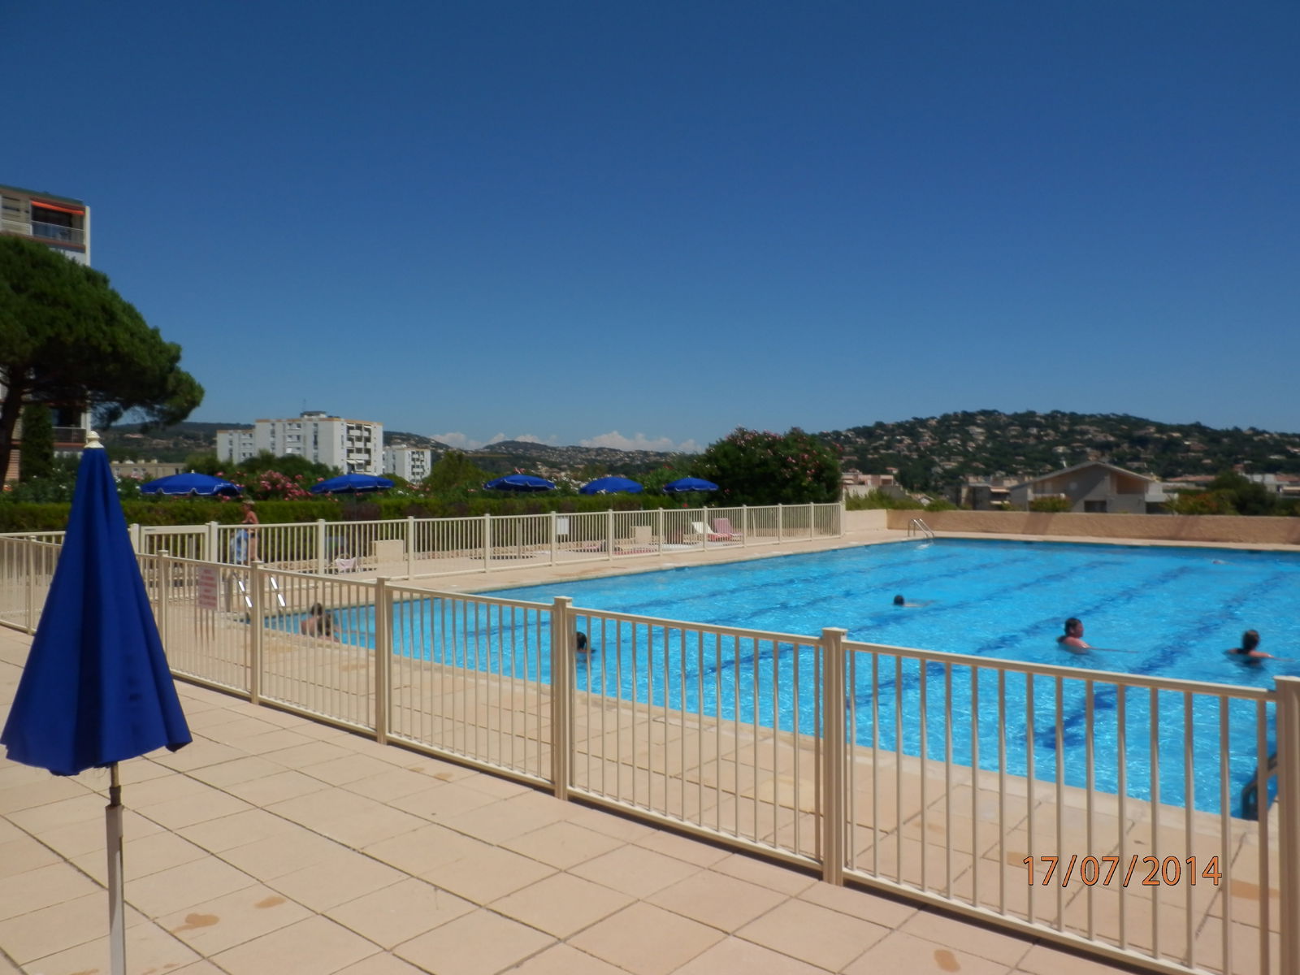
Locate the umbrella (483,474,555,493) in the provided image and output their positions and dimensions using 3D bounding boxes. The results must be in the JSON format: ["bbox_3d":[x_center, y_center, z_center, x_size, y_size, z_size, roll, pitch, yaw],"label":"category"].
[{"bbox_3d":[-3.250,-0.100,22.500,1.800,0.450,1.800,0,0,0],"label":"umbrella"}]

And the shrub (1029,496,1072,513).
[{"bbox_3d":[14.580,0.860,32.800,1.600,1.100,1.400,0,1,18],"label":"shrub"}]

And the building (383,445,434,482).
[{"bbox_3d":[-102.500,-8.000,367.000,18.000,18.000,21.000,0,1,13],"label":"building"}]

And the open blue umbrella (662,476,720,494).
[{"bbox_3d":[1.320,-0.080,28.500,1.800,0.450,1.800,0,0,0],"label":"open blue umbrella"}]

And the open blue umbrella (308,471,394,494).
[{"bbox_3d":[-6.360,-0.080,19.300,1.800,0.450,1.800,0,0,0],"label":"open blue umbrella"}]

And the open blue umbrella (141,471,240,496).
[{"bbox_3d":[-8.260,0.740,16.200,1.770,2.040,1.770,0,0,0],"label":"open blue umbrella"}]

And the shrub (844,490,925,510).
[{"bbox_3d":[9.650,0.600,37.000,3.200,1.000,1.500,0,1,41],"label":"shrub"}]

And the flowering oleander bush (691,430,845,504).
[{"bbox_3d":[4.100,-0.220,31.500,5.100,3.700,4.300,0,0,7],"label":"flowering oleander bush"}]

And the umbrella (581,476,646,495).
[{"bbox_3d":[-1.035,0.690,24.500,1.770,2.000,1.770,0,0,0],"label":"umbrella"}]

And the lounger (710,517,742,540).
[{"bbox_3d":[2.470,1.360,28.600,0.620,0.780,1.350,0,1,-37],"label":"lounger"}]

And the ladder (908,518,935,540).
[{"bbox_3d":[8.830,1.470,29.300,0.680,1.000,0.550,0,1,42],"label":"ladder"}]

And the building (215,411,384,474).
[{"bbox_3d":[-88.500,-9.000,226.000,42.000,18.000,24.000,0,0,20],"label":"building"}]

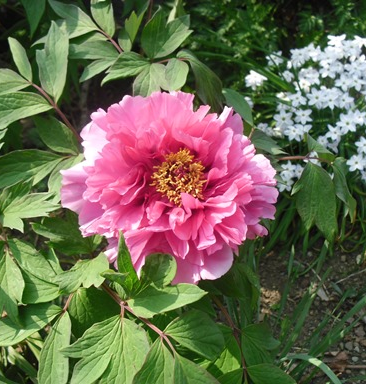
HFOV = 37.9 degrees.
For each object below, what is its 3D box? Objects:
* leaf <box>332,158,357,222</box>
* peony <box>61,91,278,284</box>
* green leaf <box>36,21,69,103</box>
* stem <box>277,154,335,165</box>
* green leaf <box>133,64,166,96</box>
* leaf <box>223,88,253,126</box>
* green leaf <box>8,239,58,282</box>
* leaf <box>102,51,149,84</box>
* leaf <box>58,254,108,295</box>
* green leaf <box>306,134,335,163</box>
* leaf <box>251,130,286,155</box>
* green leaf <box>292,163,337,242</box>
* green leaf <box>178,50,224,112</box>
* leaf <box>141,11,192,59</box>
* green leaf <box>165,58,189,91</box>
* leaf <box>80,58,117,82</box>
[{"bbox_3d":[0.203,-0.002,0.670,0.024,0.020,0.082,-24,93,-29],"label":"leaf"},{"bbox_3d":[-0.013,-0.004,0.500,0.198,0.115,0.180,-3,73,-3],"label":"peony"},{"bbox_3d":[-0.138,-0.141,0.570,0.035,0.015,0.095,-5,78,-1],"label":"green leaf"},{"bbox_3d":[0.121,-0.032,0.527,0.055,0.006,0.006,-4,72,5],"label":"stem"},{"bbox_3d":[-0.040,-0.134,0.650,0.044,0.014,0.054,7,90,0],"label":"green leaf"},{"bbox_3d":[0.070,-0.100,0.623,0.022,0.010,0.063,-28,70,-26],"label":"leaf"},{"bbox_3d":[-0.175,0.080,0.620,0.074,0.015,0.035,36,66,7],"label":"green leaf"},{"bbox_3d":[-0.074,-0.146,0.623,0.065,0.014,0.053,-28,52,-16],"label":"leaf"},{"bbox_3d":[-0.100,0.084,0.539,0.056,0.016,0.037,-22,59,-14],"label":"leaf"},{"bbox_3d":[0.176,-0.056,0.680,0.044,0.016,0.026,30,51,10],"label":"green leaf"},{"bbox_3d":[0.103,-0.059,0.640,0.051,0.013,0.026,28,62,5],"label":"leaf"},{"bbox_3d":[0.142,0.014,0.570,0.048,0.092,0.022,-9,3,-2],"label":"green leaf"},{"bbox_3d":[0.022,-0.127,0.615,0.036,0.016,0.085,-29,83,-24],"label":"green leaf"},{"bbox_3d":[-0.025,-0.193,0.650,0.056,0.018,0.074,17,74,-1],"label":"leaf"},{"bbox_3d":[-0.007,-0.142,0.650,0.030,0.013,0.041,-4,90,-6],"label":"green leaf"},{"bbox_3d":[-0.104,-0.150,0.642,0.058,0.010,0.029,-41,56,-20],"label":"leaf"}]

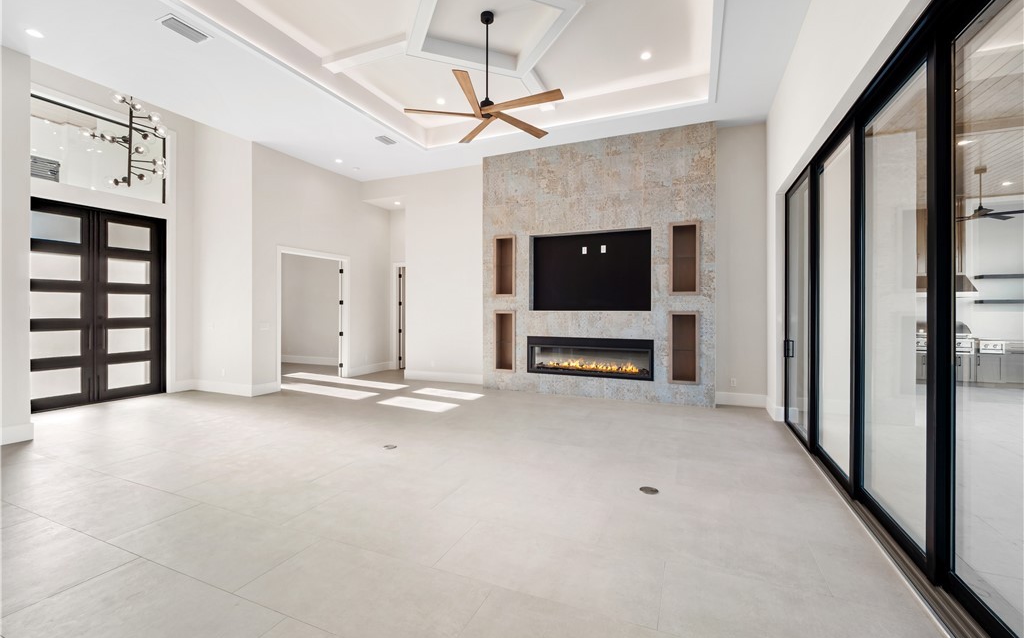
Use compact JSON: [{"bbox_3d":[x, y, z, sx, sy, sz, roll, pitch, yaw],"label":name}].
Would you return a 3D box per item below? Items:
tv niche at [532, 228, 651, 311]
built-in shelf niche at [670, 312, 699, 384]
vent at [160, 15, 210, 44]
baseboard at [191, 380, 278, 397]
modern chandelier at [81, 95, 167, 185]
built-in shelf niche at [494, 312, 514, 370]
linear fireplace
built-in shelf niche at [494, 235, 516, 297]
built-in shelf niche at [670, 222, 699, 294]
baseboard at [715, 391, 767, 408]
[{"bbox_3d":[1.274,-0.776,6.902,2.007,1.290,0.180,0,1,23],"label":"tv niche"},{"bbox_3d":[2.667,0.422,6.418,0.415,1.100,0.240,0,1,23],"label":"built-in shelf niche"},{"bbox_3d":[-3.180,-2.800,4.037,0.210,0.030,0.350,0,1,23],"label":"vent"},{"bbox_3d":[-4.929,1.189,7.356,1.570,0.205,0.482,0,1,23],"label":"baseboard"},{"bbox_3d":[-5.718,-2.648,6.127,0.980,1.380,0.980,0,1,23],"label":"modern chandelier"},{"bbox_3d":[-0.086,0.406,7.576,0.415,1.100,0.240,0,1,23],"label":"built-in shelf niche"},{"bbox_3d":[1.289,0.633,6.936,2.083,0.637,0.280,0,1,23],"label":"linear fireplace"},{"bbox_3d":[-0.086,-0.956,7.576,0.415,1.100,0.240,0,1,23],"label":"built-in shelf niche"},{"bbox_3d":[2.669,-0.943,6.417,0.415,1.100,0.240,0,1,23],"label":"built-in shelf niche"},{"bbox_3d":[3.398,1.209,6.186,0.684,0.190,0.020,0,1,23],"label":"baseboard"}]

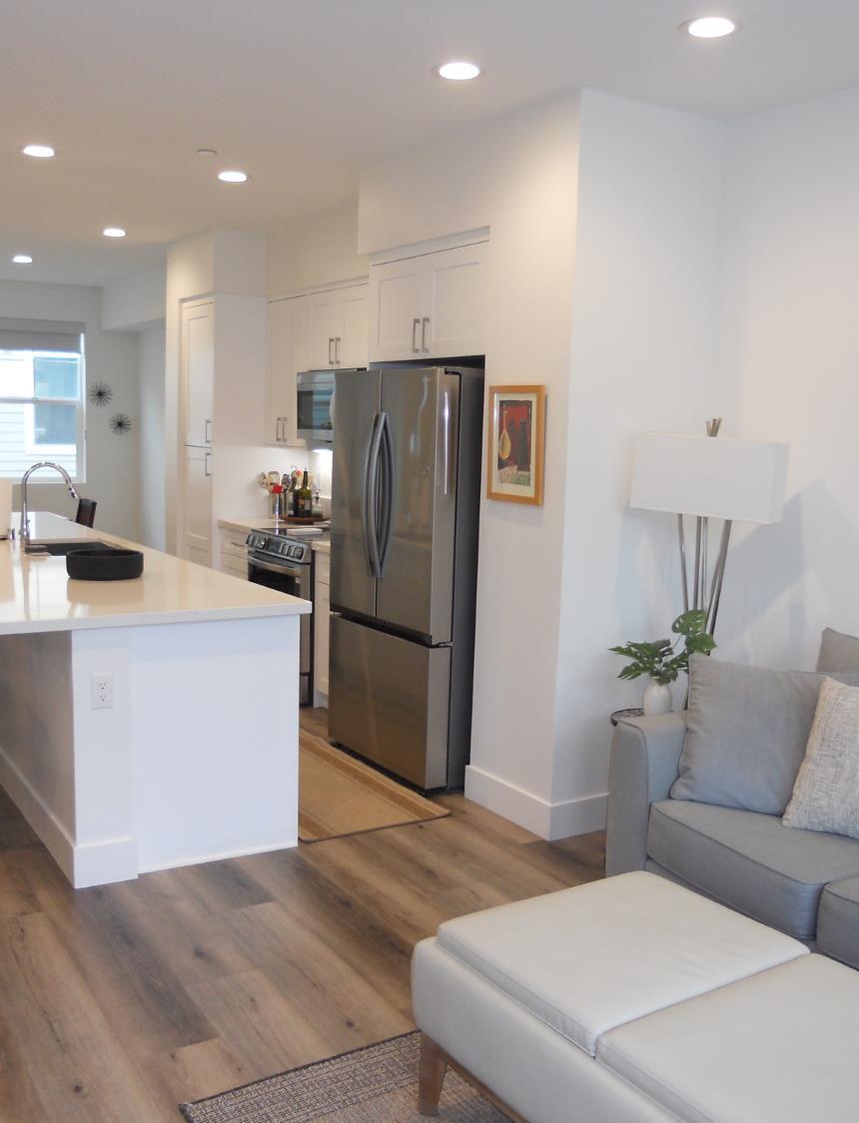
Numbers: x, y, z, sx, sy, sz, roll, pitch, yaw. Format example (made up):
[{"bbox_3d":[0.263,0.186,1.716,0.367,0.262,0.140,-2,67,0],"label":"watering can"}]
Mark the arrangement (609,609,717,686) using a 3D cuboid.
[{"bbox_3d":[0.817,0.303,4.099,0.316,0.265,0.316,-3,8,-31],"label":"arrangement"}]

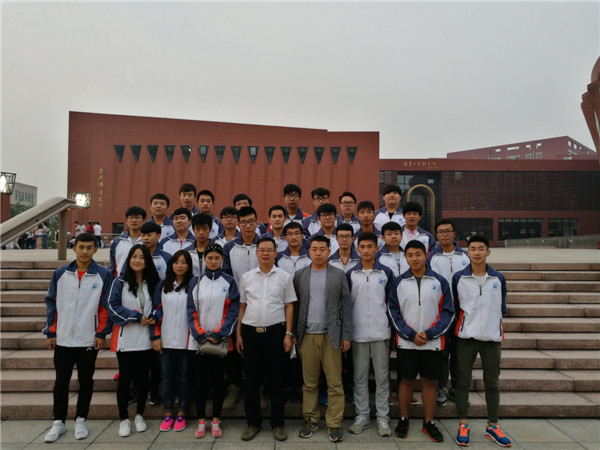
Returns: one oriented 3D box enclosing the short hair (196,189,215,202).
[{"bbox_3d":[-1.125,-0.340,5.600,0.190,0.160,0.200,0,0,-10],"label":"short hair"}]

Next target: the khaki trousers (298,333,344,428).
[{"bbox_3d":[0.187,1.320,4.069,0.400,0.890,0.280,0,-1,2],"label":"khaki trousers"}]

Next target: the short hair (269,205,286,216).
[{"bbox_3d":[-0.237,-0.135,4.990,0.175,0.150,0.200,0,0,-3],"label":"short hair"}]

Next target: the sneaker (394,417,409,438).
[{"bbox_3d":[0.900,1.765,4.100,0.108,0.118,0.285,0,0,15],"label":"sneaker"}]

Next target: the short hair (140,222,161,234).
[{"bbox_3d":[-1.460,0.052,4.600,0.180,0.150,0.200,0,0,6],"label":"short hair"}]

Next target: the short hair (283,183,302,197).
[{"bbox_3d":[-0.087,-0.406,5.619,0.195,0.165,0.210,0,-1,0],"label":"short hair"}]

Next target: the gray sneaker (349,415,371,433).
[{"bbox_3d":[0.545,1.786,4.245,0.110,0.120,0.290,0,-1,29],"label":"gray sneaker"}]

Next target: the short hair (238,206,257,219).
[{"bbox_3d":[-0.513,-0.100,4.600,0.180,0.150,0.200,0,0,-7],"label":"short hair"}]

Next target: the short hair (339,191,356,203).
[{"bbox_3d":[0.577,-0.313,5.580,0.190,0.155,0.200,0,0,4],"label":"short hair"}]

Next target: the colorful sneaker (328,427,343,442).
[{"bbox_3d":[0.324,1.807,4.172,0.105,0.110,0.285,0,0,-6],"label":"colorful sneaker"}]

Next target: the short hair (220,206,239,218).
[{"bbox_3d":[-0.774,-0.123,5.155,0.190,0.150,0.205,0,-1,-5],"label":"short hair"}]

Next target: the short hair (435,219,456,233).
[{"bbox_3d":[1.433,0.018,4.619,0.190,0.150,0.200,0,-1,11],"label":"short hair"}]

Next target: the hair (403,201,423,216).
[{"bbox_3d":[1.236,-0.172,5.119,0.200,0.165,0.210,0,-1,9],"label":"hair"}]

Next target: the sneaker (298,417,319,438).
[{"bbox_3d":[0.088,1.782,4.175,0.110,0.120,0.290,0,-1,22],"label":"sneaker"}]

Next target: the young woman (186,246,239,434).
[{"bbox_3d":[-0.754,0.988,4.080,0.455,1.660,0.340,0,0,-5],"label":"young woman"}]

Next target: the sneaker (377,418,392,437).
[{"bbox_3d":[0.757,1.787,4.200,0.110,0.120,0.290,0,-1,-1],"label":"sneaker"}]

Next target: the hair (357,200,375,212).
[{"bbox_3d":[0.729,-0.172,5.170,0.185,0.165,0.210,0,0,6],"label":"hair"}]

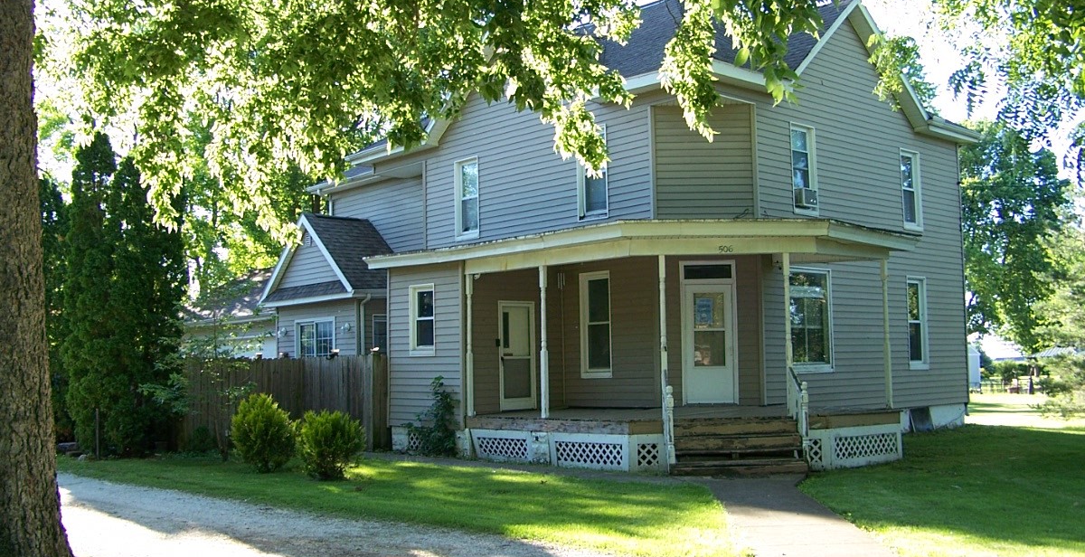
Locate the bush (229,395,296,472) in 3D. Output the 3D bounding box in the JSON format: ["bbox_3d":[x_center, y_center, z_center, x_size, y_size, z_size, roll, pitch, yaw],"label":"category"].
[{"bbox_3d":[-4.312,2.368,16.850,0.970,1.190,0.970,0,-5,-14],"label":"bush"}]

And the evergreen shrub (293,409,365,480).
[{"bbox_3d":[-2.979,2.322,15.350,0.960,0.960,0.960,0,-5,-11],"label":"evergreen shrub"}]

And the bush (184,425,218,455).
[{"bbox_3d":[-6.489,3.060,20.800,0.650,0.530,0.620,0,-5,-17],"label":"bush"}]

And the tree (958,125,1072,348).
[{"bbox_3d":[21.367,-1.216,50.000,6.300,12.000,6.300,-3,-5,23],"label":"tree"}]

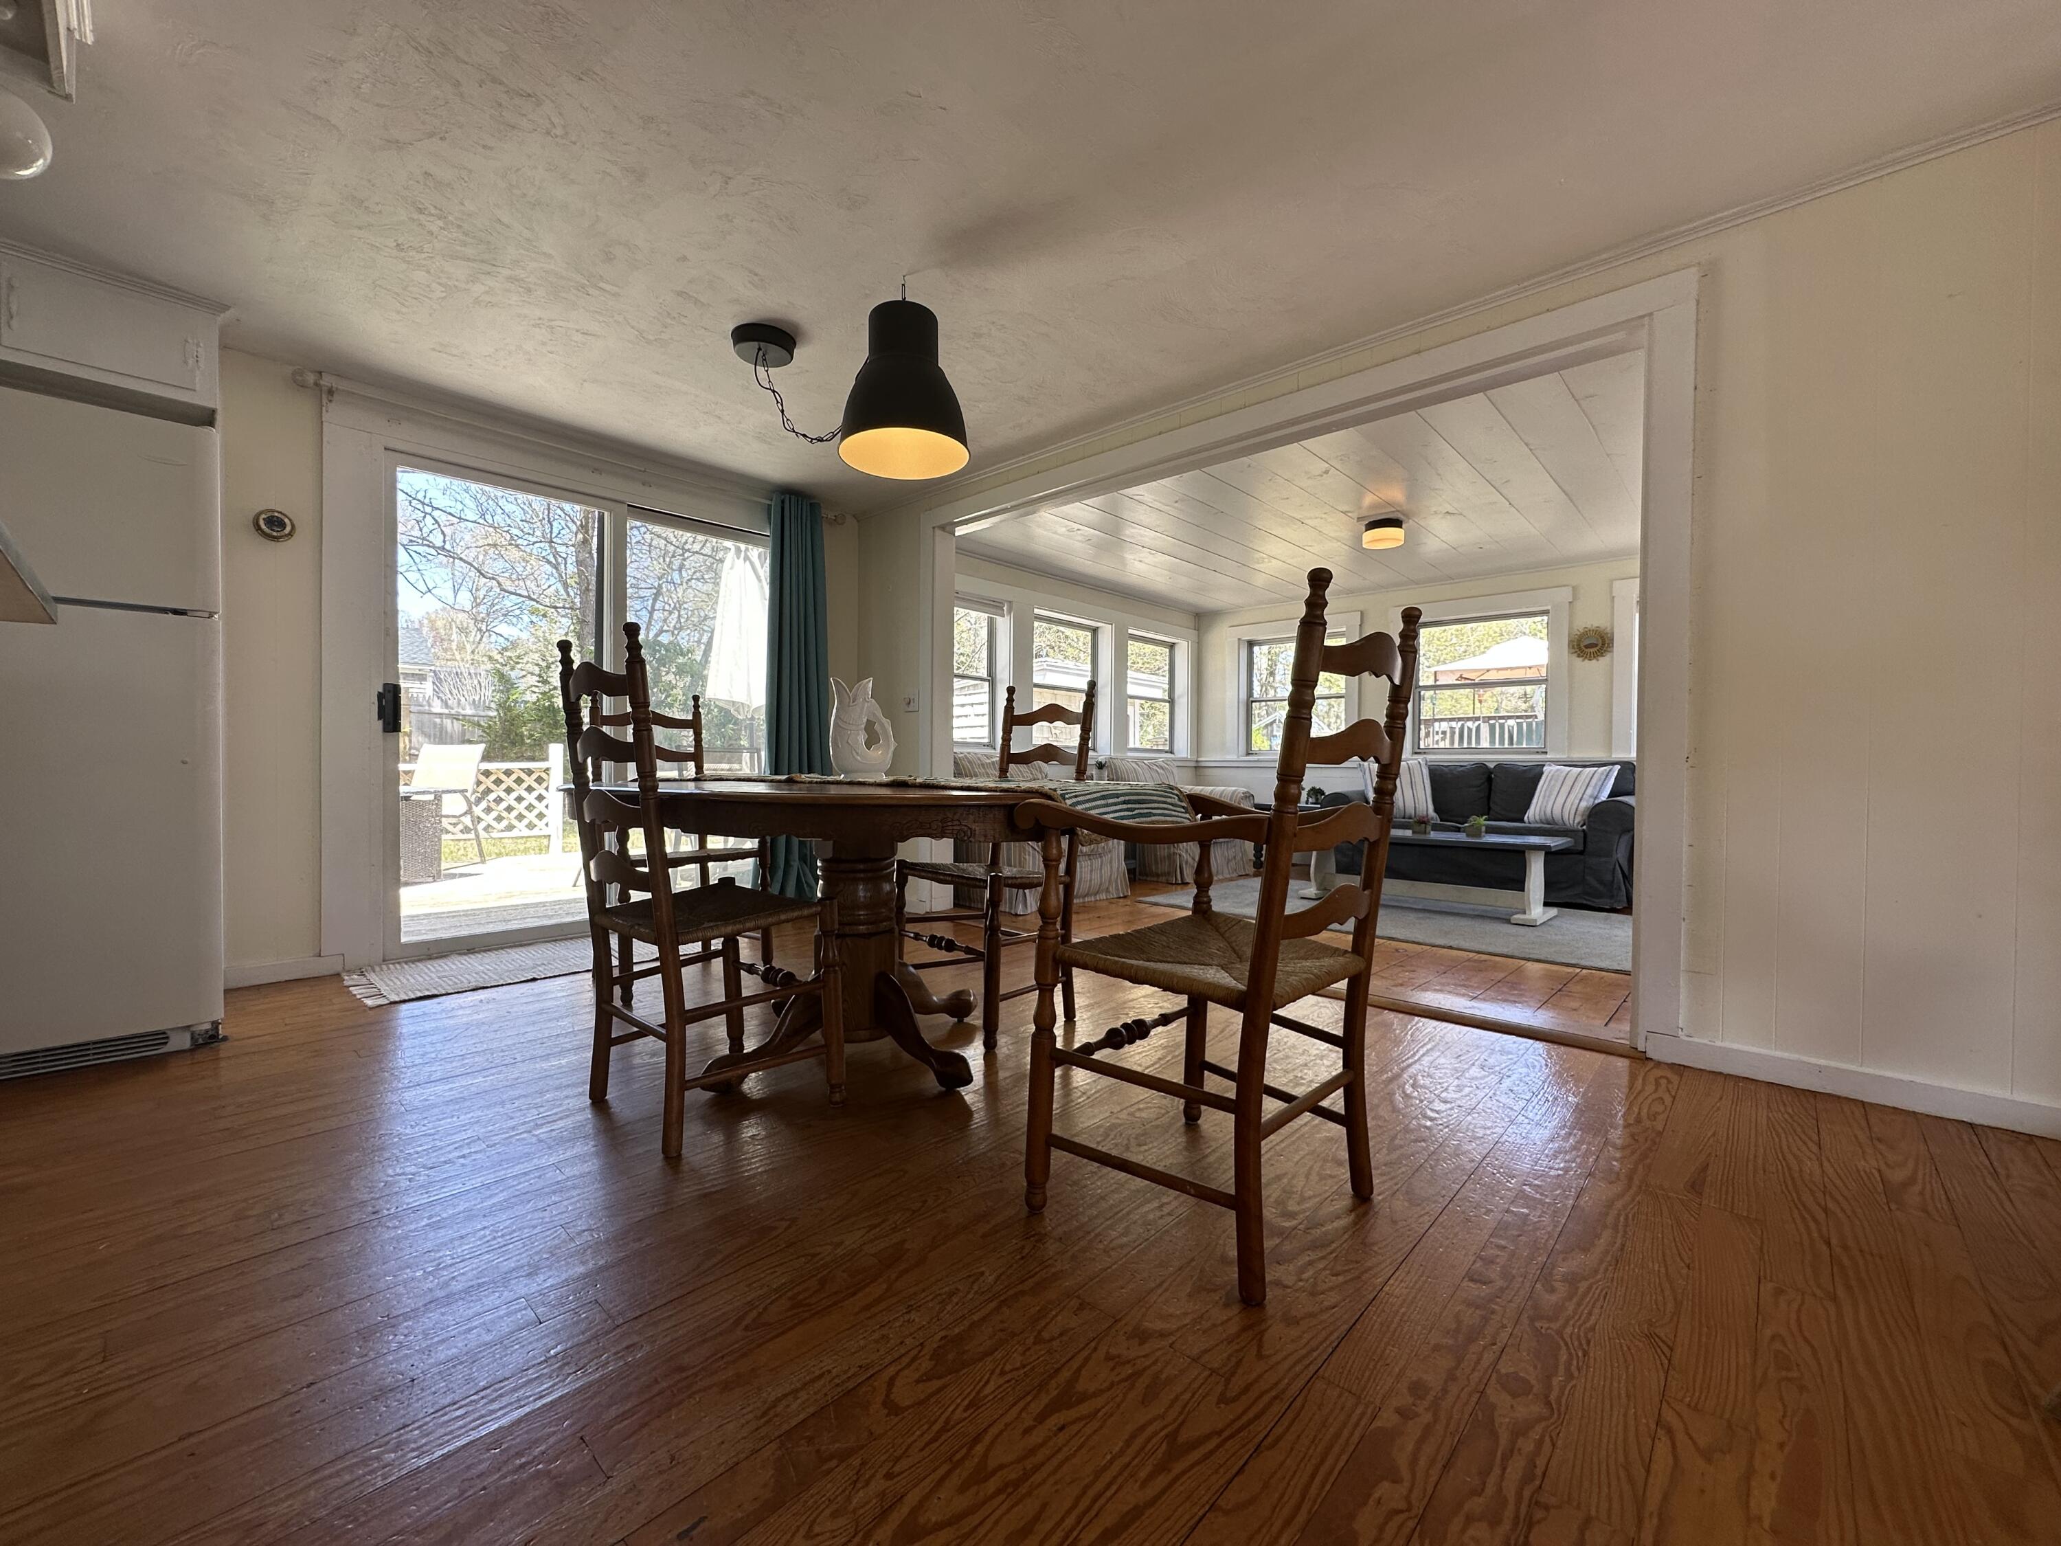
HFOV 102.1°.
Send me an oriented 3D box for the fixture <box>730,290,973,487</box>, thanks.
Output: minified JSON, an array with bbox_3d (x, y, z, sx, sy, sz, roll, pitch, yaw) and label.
[{"bbox_3d":[-0.573,-1.187,2.585,0.927,0.529,0.384,1,1,38],"label":"fixture"}]

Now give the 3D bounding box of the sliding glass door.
[{"bbox_3d":[-1.947,-0.260,3.849,0.130,1.970,1.670,1,1,43],"label":"sliding glass door"}]

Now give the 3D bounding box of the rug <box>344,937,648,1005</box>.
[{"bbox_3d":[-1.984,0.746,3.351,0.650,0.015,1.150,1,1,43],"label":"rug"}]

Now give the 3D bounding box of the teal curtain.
[{"bbox_3d":[-1.257,-0.365,4.417,0.140,2.180,0.400,1,1,43],"label":"teal curtain"}]

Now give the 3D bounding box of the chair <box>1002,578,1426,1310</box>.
[{"bbox_3d":[0.363,0.247,1.538,0.575,1.100,0.600,1,1,44],"label":"chair"}]

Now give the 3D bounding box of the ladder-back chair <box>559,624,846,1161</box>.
[{"bbox_3d":[-0.781,0.238,1.962,0.515,1.085,0.510,1,1,42],"label":"ladder-back chair"}]

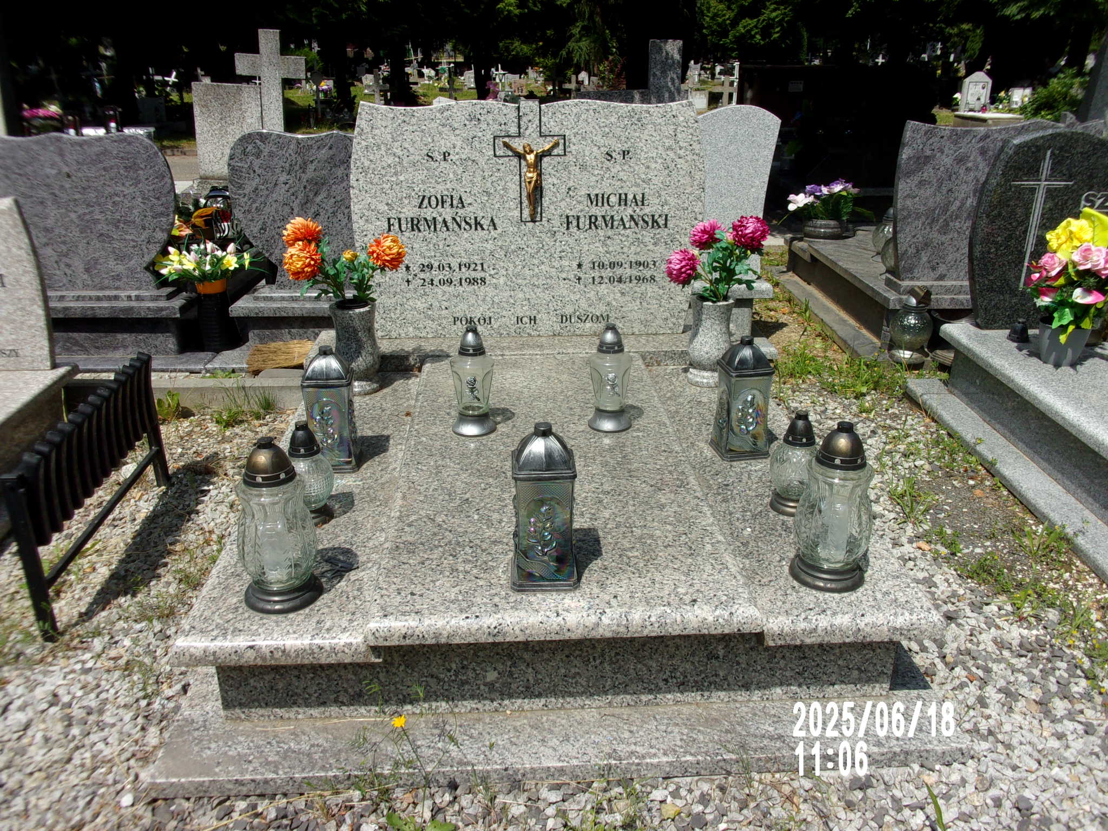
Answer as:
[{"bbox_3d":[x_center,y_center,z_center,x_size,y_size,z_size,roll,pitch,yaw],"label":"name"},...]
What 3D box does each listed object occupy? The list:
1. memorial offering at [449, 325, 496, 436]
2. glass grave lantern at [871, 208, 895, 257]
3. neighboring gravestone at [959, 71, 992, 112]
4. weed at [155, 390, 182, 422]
[{"bbox_3d":[-0.256,-0.119,2.795,0.142,0.320,0.142,-2,22,-3],"label":"memorial offering"},{"bbox_3d":[1.748,-0.959,4.643,0.200,0.228,0.200,-2,22,-3],"label":"glass grave lantern"},{"bbox_3d":[7.751,-5.920,16.396,0.560,0.700,0.100,-8,24,-18],"label":"neighboring gravestone"},{"bbox_3d":[-1.566,-0.040,3.633,0.115,0.120,0.110,-2,22,-3],"label":"weed"}]

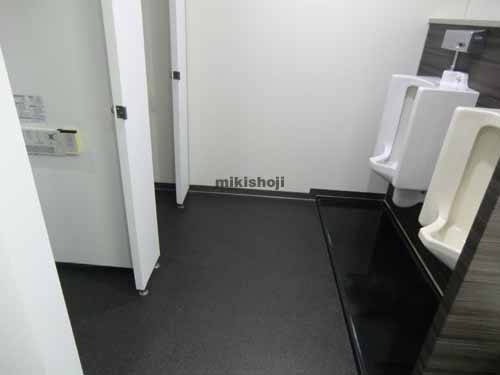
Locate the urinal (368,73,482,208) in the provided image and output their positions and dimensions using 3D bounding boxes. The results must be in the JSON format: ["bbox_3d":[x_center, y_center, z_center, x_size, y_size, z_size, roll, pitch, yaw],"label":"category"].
[{"bbox_3d":[0.868,-0.227,1.948,0.347,0.720,0.405,5,27,1],"label":"urinal"}]

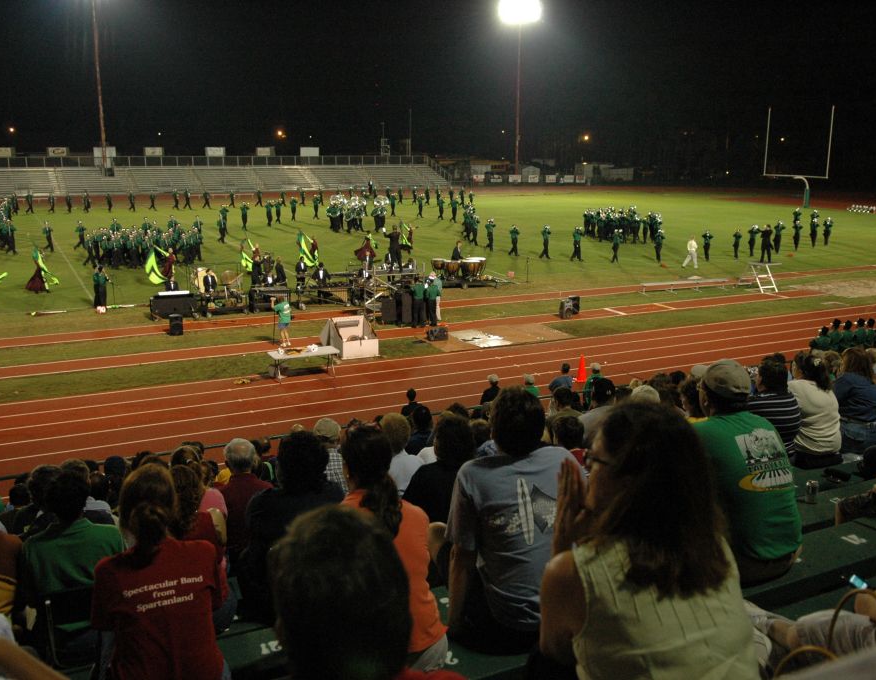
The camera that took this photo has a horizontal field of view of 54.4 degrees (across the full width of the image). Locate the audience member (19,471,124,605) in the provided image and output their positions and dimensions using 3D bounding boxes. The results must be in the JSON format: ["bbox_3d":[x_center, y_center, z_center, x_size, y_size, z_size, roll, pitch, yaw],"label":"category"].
[{"bbox_3d":[-1.685,1.143,4.044,0.450,1.240,0.720,-6,14,-26],"label":"audience member"}]

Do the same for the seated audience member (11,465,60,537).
[{"bbox_3d":[-2.284,1.314,5.090,0.500,1.287,0.750,-6,15,-25],"label":"seated audience member"}]

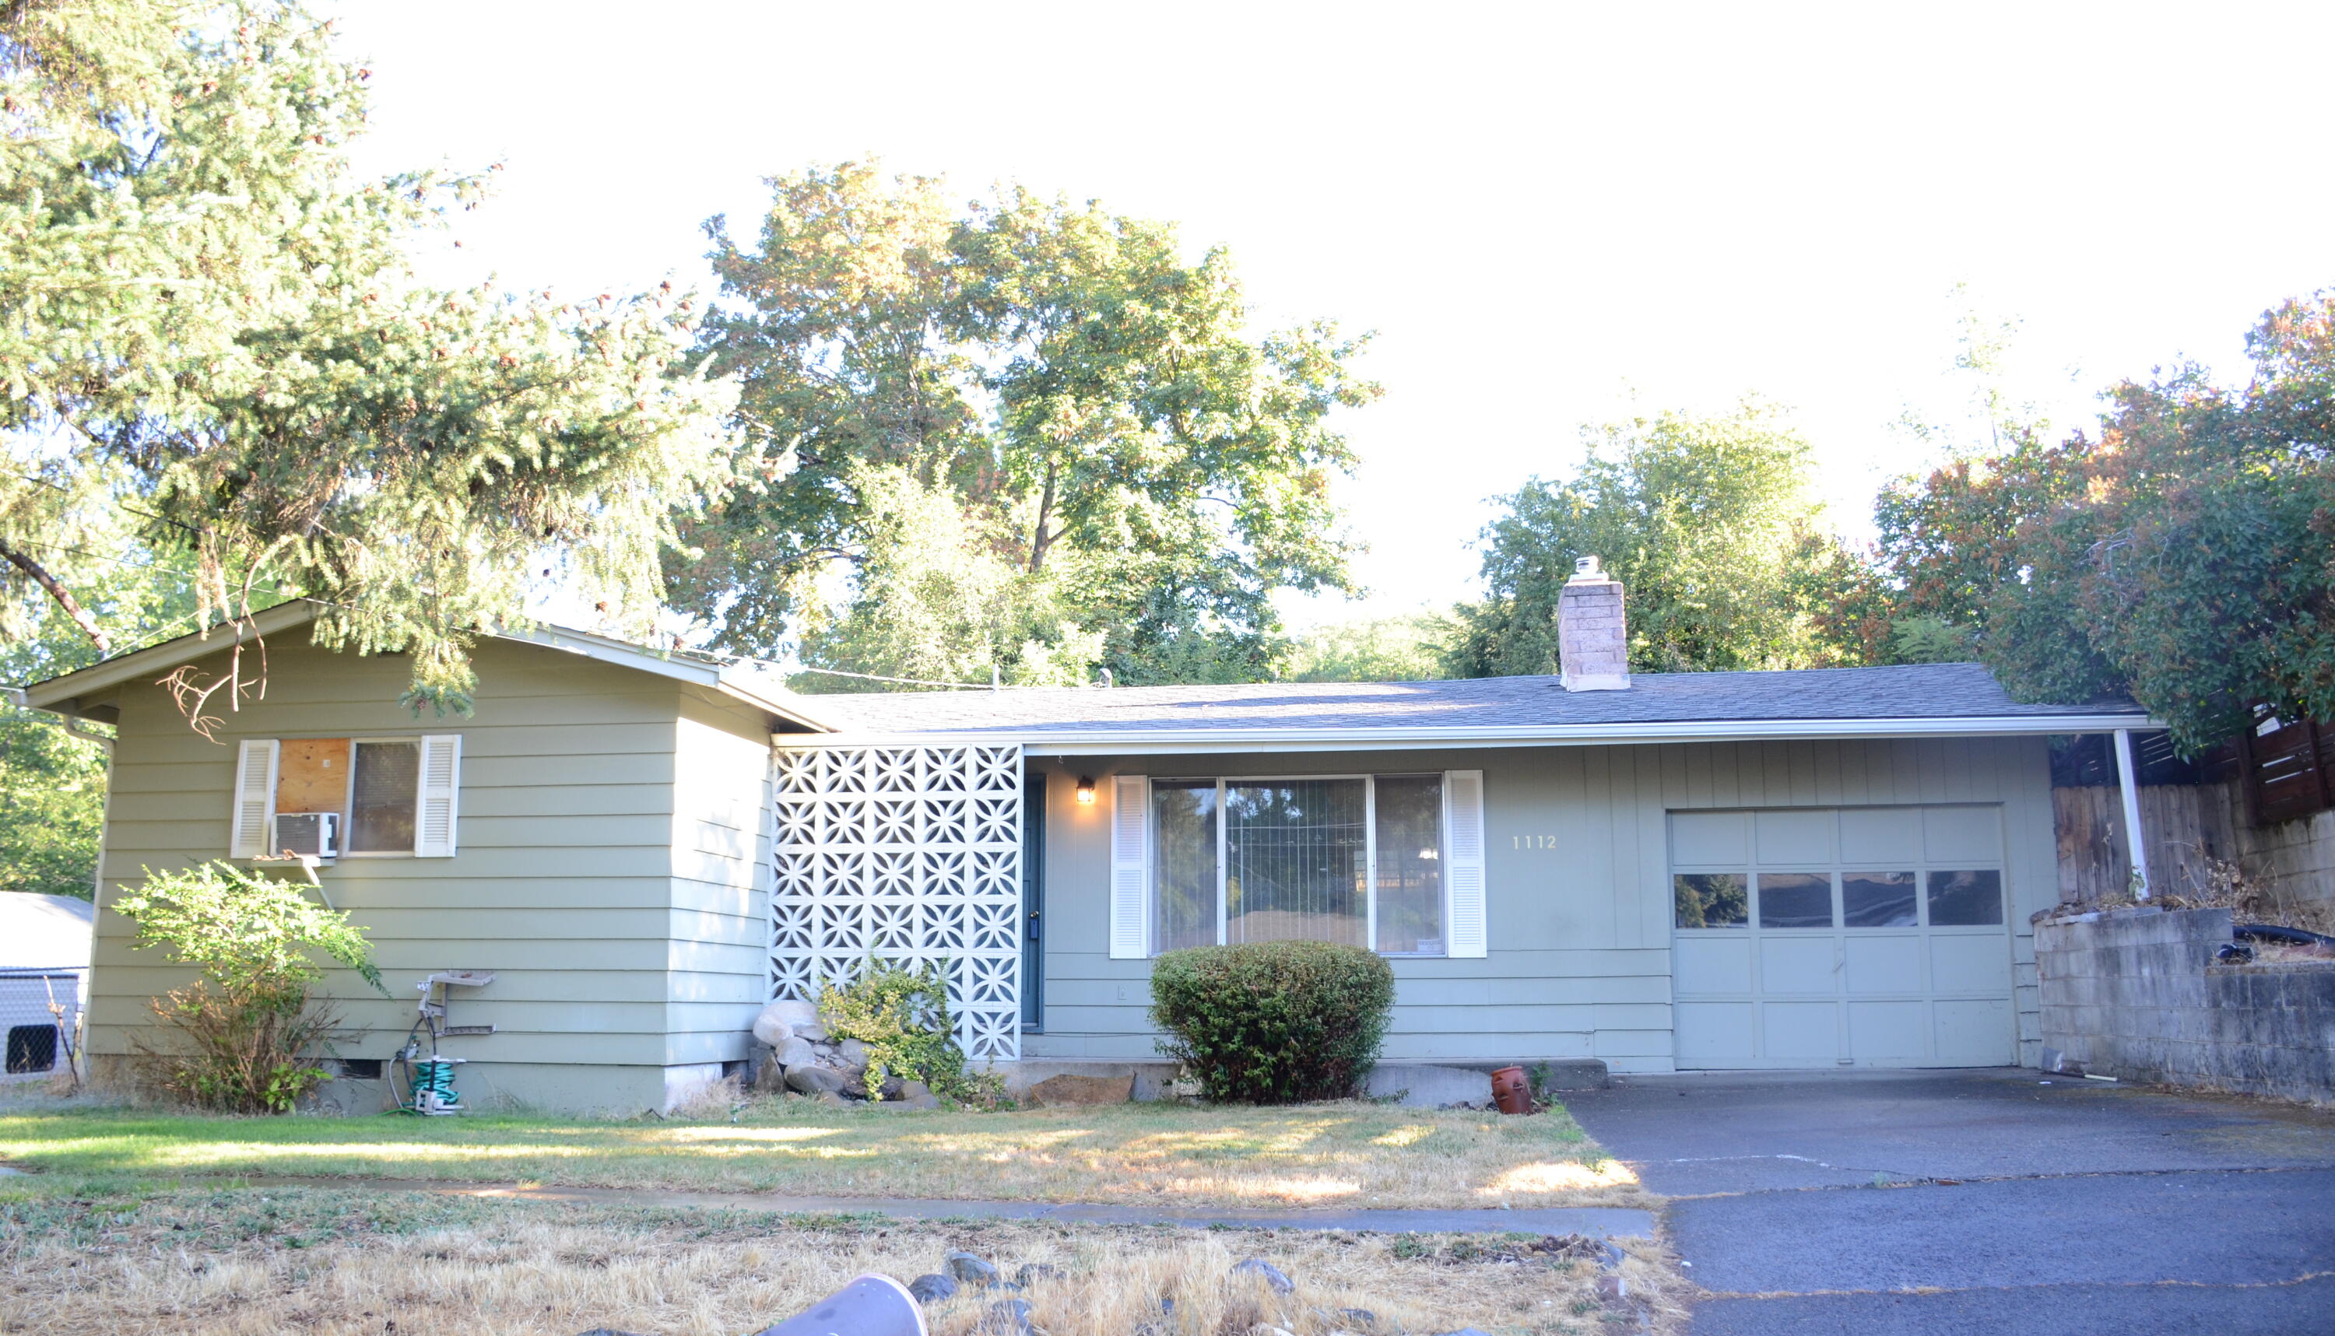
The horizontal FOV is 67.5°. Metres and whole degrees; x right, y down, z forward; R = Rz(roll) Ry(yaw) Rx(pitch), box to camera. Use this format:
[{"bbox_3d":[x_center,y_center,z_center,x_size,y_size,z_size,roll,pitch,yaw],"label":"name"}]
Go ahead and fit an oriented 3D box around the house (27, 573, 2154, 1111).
[{"bbox_3d":[0.082,1.478,16.290,15.483,4.290,10.530,-1,-9,8],"label":"house"}]

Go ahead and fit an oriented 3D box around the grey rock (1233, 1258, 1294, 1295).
[{"bbox_3d":[0.363,2.314,6.631,0.260,0.170,0.200,0,-9,0],"label":"grey rock"}]

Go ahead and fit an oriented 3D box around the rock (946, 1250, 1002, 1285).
[{"bbox_3d":[-0.761,2.368,6.877,0.240,0.170,0.200,0,-9,0],"label":"rock"}]

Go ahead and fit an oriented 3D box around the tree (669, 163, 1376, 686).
[{"bbox_3d":[-2.569,-1.770,30.669,12.211,15.032,10.500,0,-9,0],"label":"tree"}]

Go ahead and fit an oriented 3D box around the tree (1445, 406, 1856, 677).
[{"bbox_3d":[8.230,0.472,29.290,6.769,10.080,6.500,0,-9,0],"label":"tree"}]

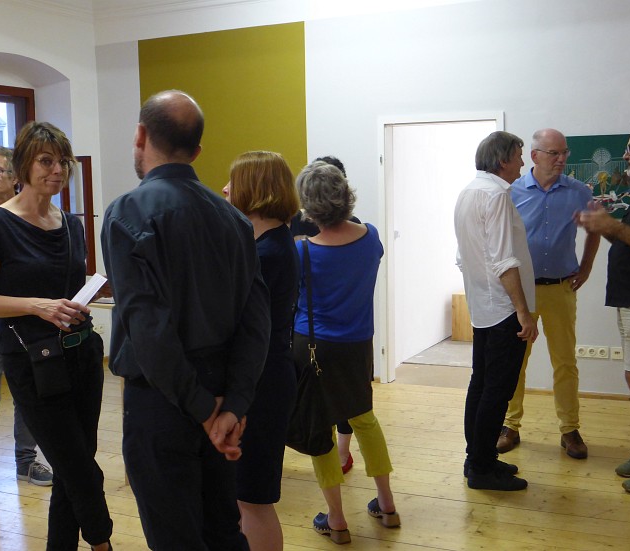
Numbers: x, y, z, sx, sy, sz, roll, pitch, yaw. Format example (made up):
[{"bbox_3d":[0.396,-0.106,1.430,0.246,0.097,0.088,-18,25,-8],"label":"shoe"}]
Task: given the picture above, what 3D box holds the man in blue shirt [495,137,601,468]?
[{"bbox_3d":[1.269,0.095,4.864,0.580,1.800,0.380,-1,5,6],"label":"man in blue shirt"}]

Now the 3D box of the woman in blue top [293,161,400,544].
[{"bbox_3d":[0.117,0.313,3.777,0.510,1.600,0.400,-3,5,-19],"label":"woman in blue top"}]

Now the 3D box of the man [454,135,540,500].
[{"bbox_3d":[0.910,0.168,4.343,0.400,1.760,0.500,-2,5,-14],"label":"man"}]

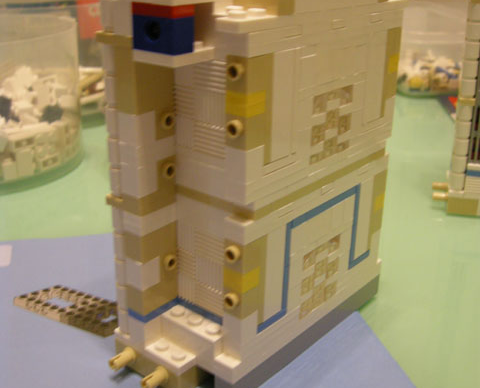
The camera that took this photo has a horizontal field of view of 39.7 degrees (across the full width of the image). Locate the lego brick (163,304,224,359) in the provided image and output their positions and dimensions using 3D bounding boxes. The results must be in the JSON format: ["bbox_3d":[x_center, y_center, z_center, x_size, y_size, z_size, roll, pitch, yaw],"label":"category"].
[{"bbox_3d":[-0.015,0.046,0.223,0.024,0.011,0.008,18,27,36],"label":"lego brick"}]

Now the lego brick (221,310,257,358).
[{"bbox_3d":[0.000,0.044,0.214,0.008,0.016,0.008,18,27,36],"label":"lego brick"}]

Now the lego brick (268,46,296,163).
[{"bbox_3d":[0.009,-0.026,0.196,0.008,0.032,0.010,18,27,36],"label":"lego brick"}]

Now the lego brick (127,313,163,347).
[{"bbox_3d":[-0.032,0.045,0.227,0.008,0.010,0.008,18,27,36],"label":"lego brick"}]

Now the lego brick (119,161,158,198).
[{"bbox_3d":[-0.031,-0.005,0.207,0.008,0.010,0.008,18,27,36],"label":"lego brick"}]

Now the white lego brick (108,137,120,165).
[{"bbox_3d":[-0.037,-0.014,0.209,0.008,0.010,0.008,18,27,36],"label":"white lego brick"}]

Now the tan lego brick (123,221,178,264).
[{"bbox_3d":[-0.029,0.015,0.218,0.008,0.010,0.016,18,27,36],"label":"tan lego brick"}]

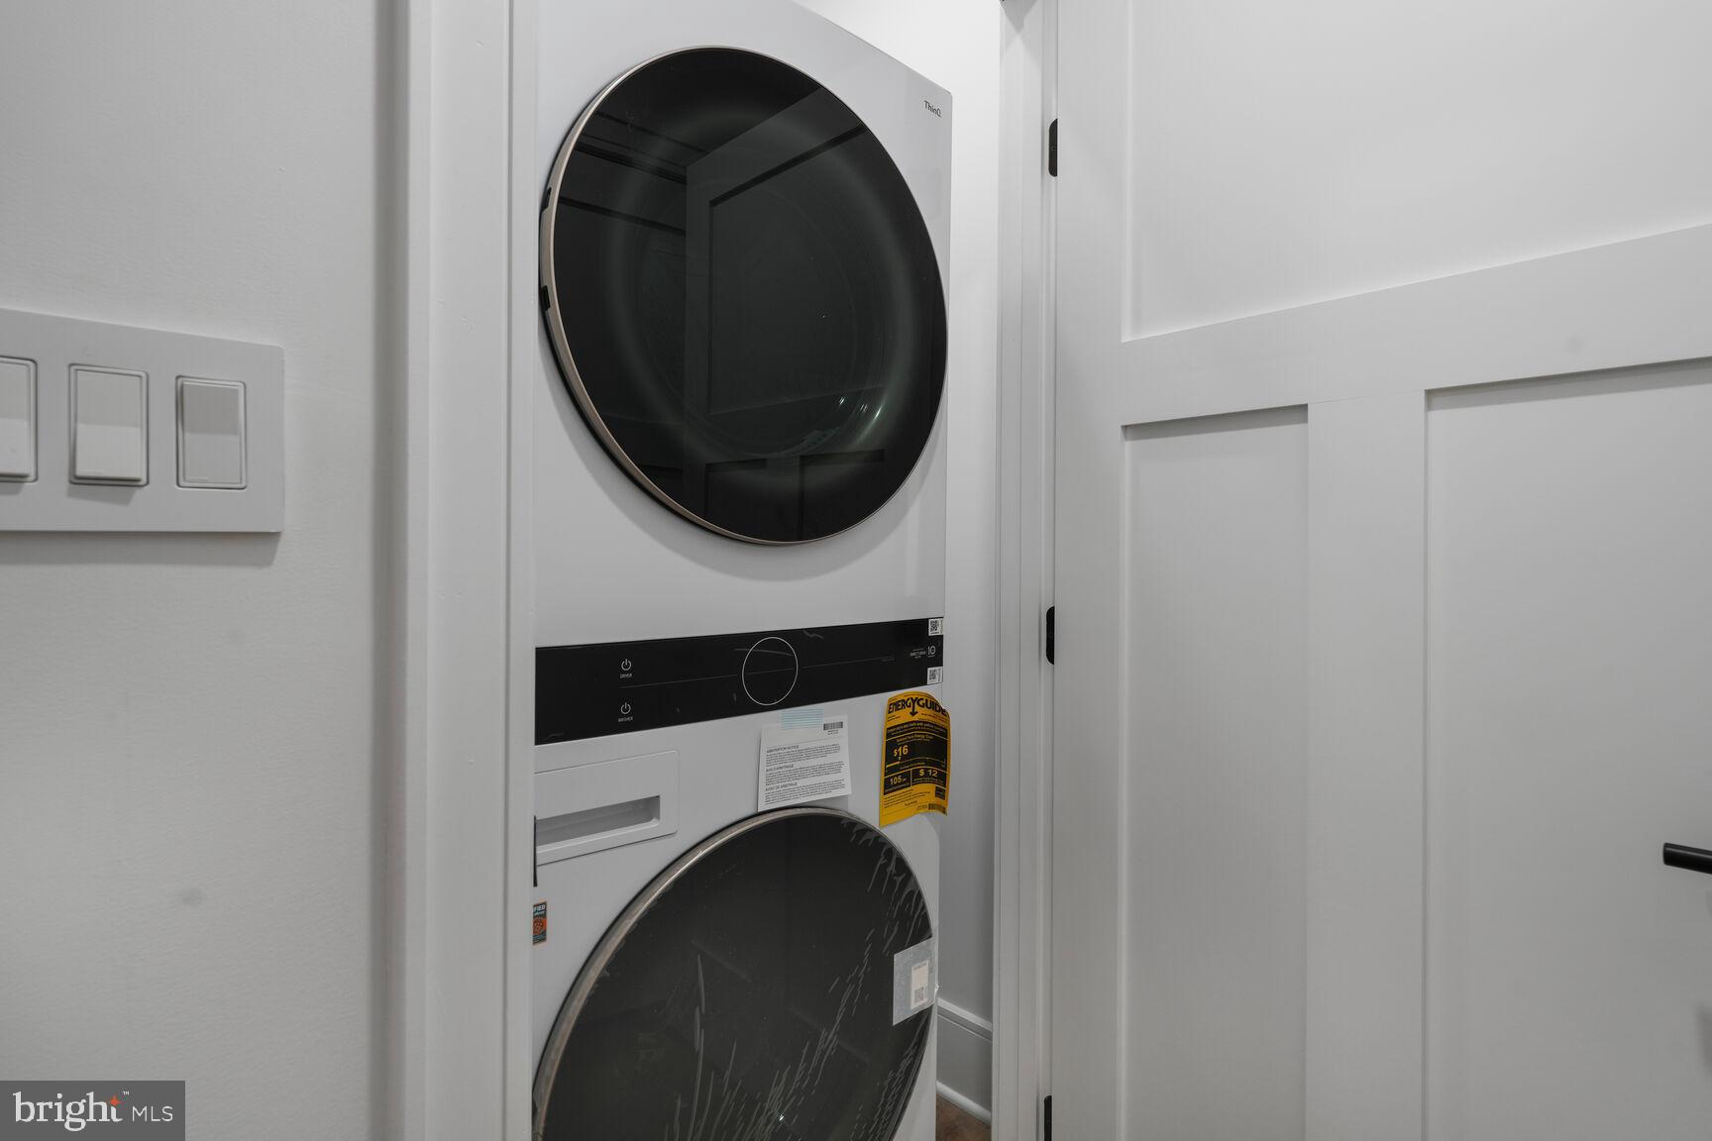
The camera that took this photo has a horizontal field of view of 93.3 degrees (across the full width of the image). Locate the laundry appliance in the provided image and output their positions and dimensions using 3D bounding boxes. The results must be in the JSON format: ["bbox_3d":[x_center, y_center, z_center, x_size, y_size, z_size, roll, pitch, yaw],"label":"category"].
[{"bbox_3d":[-0.343,0.208,1.295,0.686,1.890,0.775,-1,2,-42],"label":"laundry appliance"}]

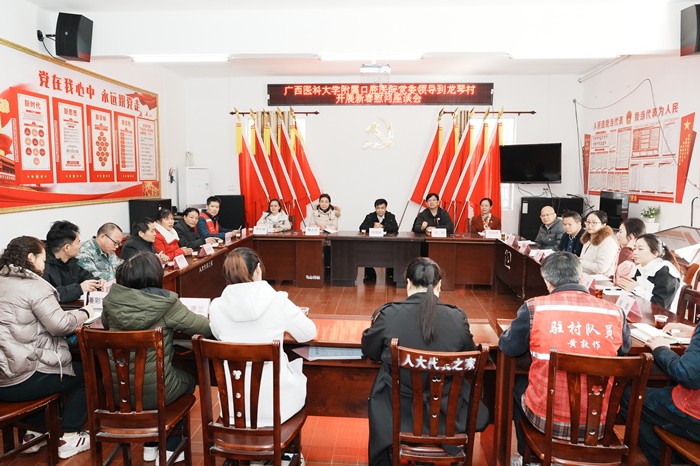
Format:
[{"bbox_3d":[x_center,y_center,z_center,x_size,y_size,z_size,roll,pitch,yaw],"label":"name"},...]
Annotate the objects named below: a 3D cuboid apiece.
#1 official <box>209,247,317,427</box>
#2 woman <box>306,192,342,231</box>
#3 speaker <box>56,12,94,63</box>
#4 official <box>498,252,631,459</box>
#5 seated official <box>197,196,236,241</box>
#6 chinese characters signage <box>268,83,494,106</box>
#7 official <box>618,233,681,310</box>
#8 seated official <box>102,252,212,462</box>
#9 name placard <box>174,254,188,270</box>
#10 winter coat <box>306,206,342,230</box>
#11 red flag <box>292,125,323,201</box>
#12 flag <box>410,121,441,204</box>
[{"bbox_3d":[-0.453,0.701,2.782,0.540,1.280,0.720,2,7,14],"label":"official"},{"bbox_3d":[-0.416,0.055,8.112,0.530,1.320,0.760,1,7,3],"label":"woman"},{"bbox_3d":[-2.793,-1.984,5.320,0.260,0.420,0.230,6,6,1],"label":"speaker"},{"bbox_3d":[1.054,0.718,2.702,0.600,1.280,0.770,1,7,9],"label":"official"},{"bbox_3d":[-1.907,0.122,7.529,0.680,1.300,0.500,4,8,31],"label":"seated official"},{"bbox_3d":[0.533,-2.367,9.000,3.870,0.370,0.090,0,6,2],"label":"chinese characters signage"},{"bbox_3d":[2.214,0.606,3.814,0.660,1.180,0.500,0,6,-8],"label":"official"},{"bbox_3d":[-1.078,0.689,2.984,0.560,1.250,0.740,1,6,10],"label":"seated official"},{"bbox_3d":[-1.528,0.261,4.753,0.080,0.110,0.200,1,6,5],"label":"name placard"},{"bbox_3d":[-0.430,-0.105,8.209,0.560,0.660,0.420,0,6,2],"label":"winter coat"},{"bbox_3d":[-0.717,-1.162,8.650,0.550,1.320,0.200,0,6,2],"label":"red flag"},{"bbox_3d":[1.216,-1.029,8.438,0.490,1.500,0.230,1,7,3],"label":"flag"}]

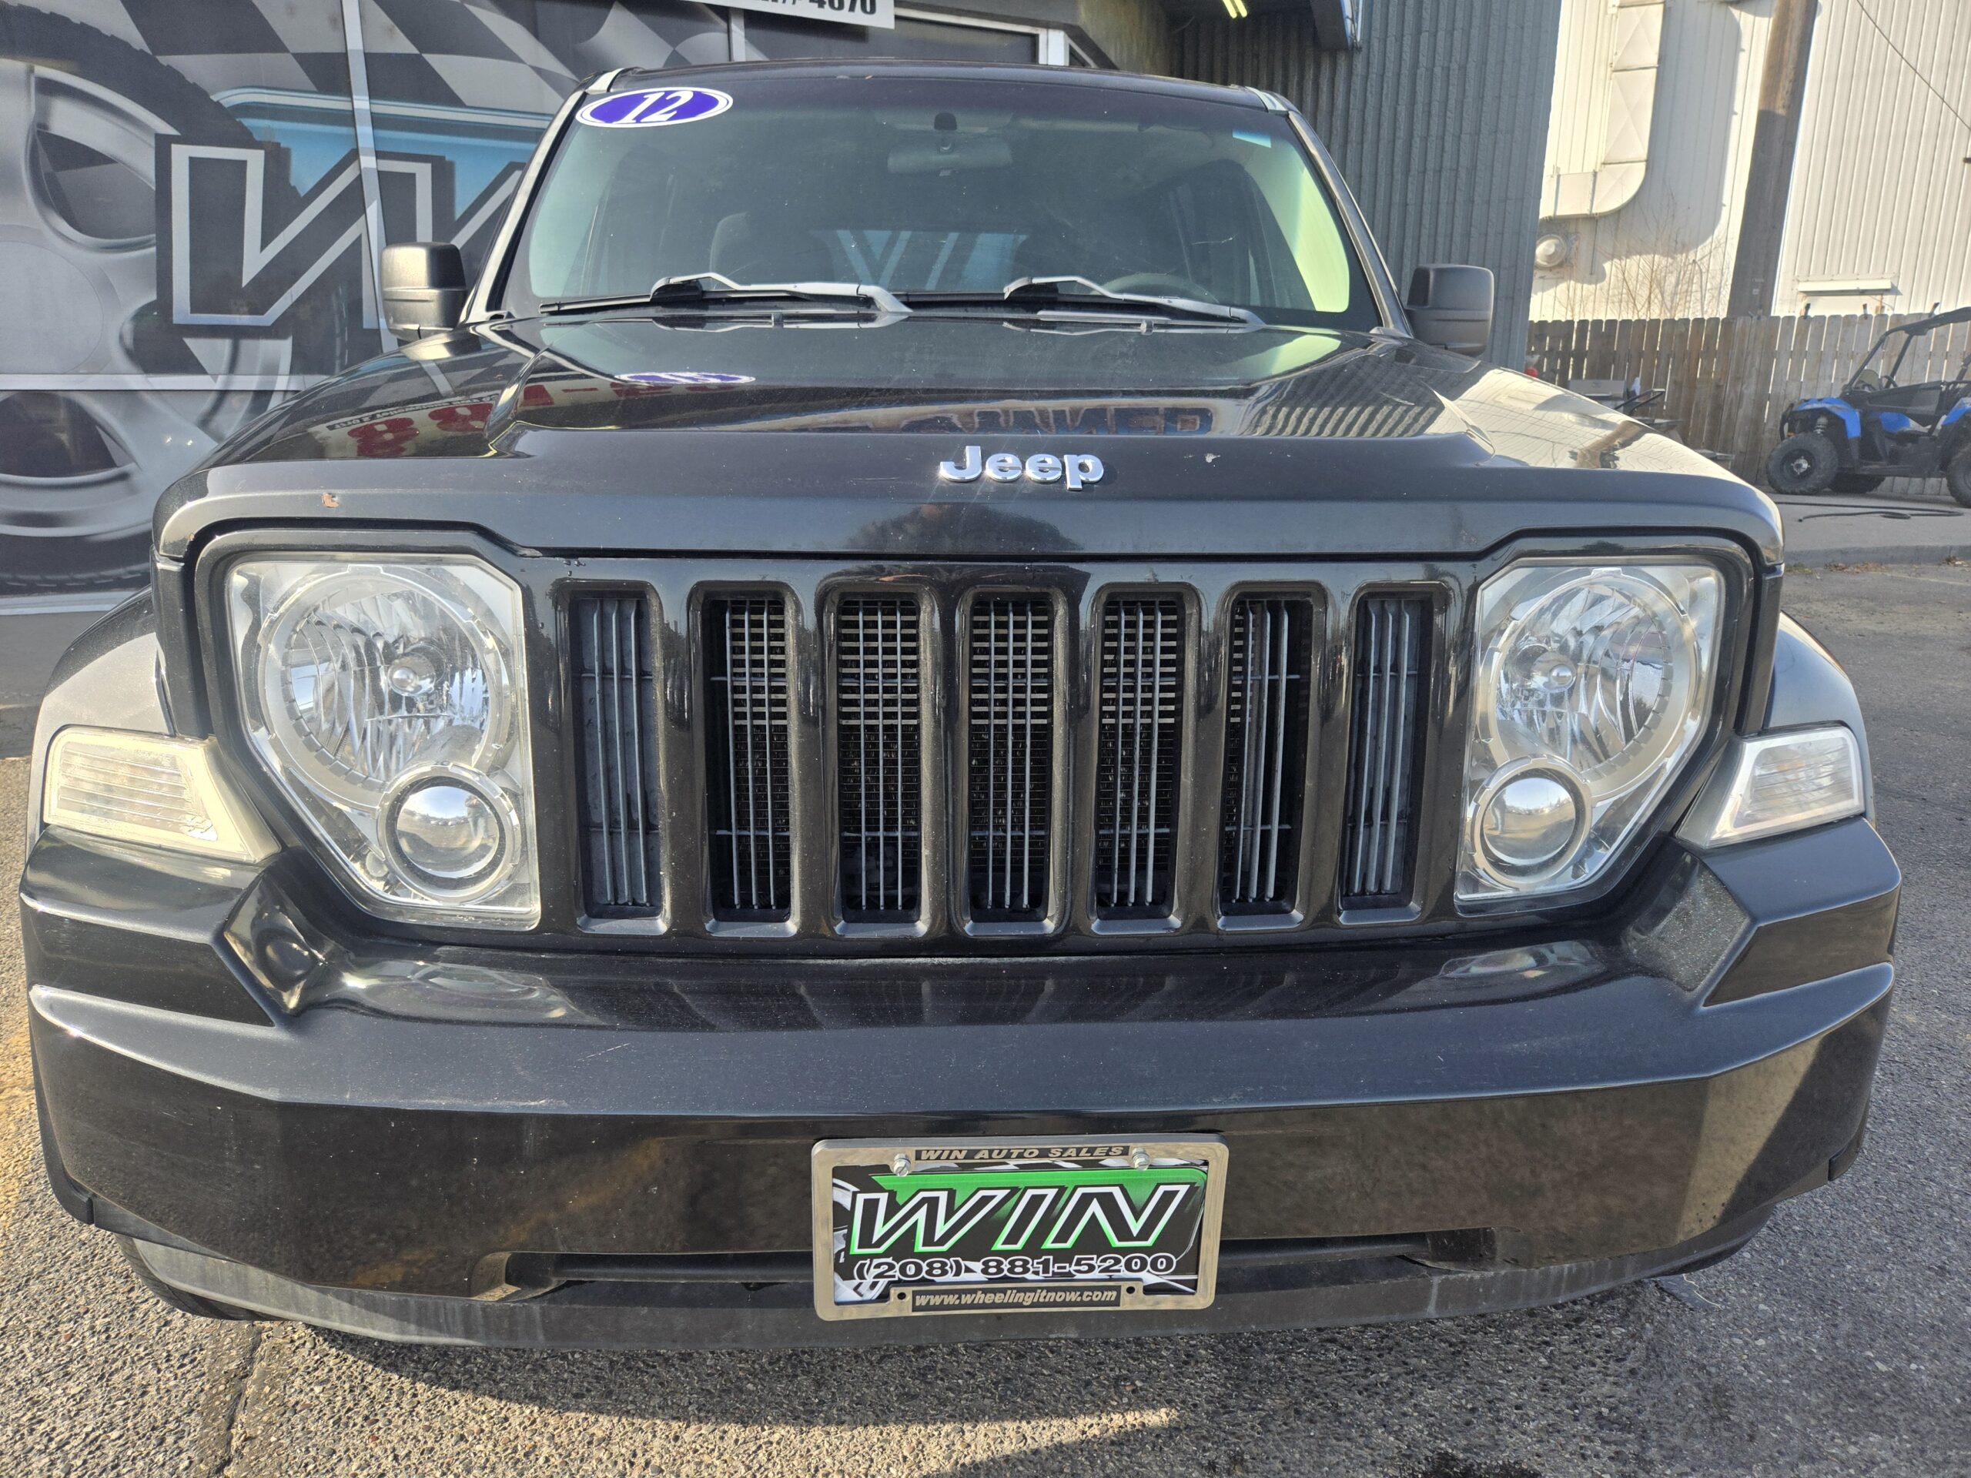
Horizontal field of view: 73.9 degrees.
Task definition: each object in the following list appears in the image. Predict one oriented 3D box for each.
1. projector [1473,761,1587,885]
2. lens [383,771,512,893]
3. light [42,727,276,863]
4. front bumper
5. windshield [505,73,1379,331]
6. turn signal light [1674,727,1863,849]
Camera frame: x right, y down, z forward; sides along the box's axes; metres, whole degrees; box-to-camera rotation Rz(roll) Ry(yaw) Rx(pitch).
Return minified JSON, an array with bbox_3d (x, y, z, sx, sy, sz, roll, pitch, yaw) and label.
[{"bbox_3d":[0.497,0.075,1.193,0.106,0.106,0.080,0,15,-4],"label":"projector"},{"bbox_3d":[-0.462,0.074,1.146,0.108,0.108,0.060,0,15,-3],"label":"lens"},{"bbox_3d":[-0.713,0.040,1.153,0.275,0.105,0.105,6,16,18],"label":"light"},{"bbox_3d":[0.014,0.274,1.201,1.750,0.400,0.430,0,15,-4],"label":"front bumper"},{"bbox_3d":[-0.062,-0.985,2.364,1.470,0.660,0.190,0,-30,-4],"label":"windshield"},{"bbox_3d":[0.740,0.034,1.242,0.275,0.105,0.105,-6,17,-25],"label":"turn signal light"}]

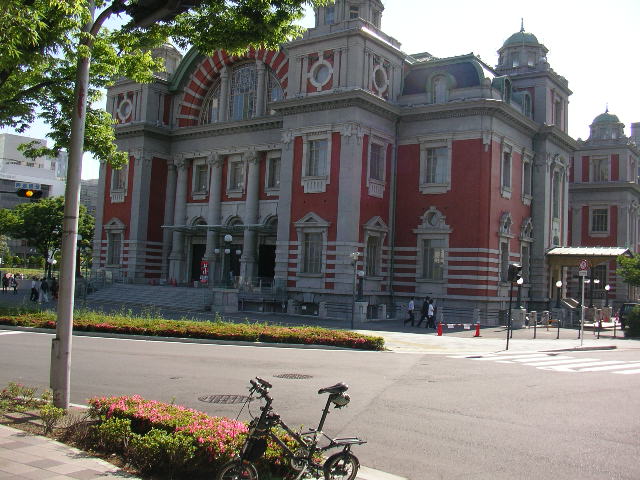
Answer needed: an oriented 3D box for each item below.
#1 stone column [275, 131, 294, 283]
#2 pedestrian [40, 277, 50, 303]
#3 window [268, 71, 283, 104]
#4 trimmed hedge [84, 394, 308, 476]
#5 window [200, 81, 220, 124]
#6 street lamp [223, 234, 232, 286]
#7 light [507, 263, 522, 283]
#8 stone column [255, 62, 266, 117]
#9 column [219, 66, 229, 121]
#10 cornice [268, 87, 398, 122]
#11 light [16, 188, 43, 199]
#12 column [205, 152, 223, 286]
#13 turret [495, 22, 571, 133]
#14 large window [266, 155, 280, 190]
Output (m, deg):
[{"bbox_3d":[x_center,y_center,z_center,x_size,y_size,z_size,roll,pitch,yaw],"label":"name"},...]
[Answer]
[{"bbox_3d":[-2.267,-2.167,47.233,1.100,10.550,0.850,0,-5,36],"label":"stone column"},{"bbox_3d":[-18.473,3.362,46.021,0.600,1.714,0.520,2,-4,7],"label":"pedestrian"},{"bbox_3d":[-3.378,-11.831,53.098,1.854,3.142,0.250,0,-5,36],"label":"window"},{"bbox_3d":[-1.378,2.121,7.270,2.600,0.510,0.950,0,-5,36],"label":"trimmed hedge"},{"bbox_3d":[-9.079,-11.500,57.384,2.361,3.678,0.300,0,-5,36],"label":"window"},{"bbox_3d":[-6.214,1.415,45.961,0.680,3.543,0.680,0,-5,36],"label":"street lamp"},{"bbox_3d":[7.262,1.251,25.495,0.400,0.740,0.380,0,-5,36],"label":"light"},{"bbox_3d":[-4.656,-11.876,53.857,0.660,4.469,0.660,3,-4,0],"label":"stone column"},{"bbox_3d":[-7.960,-12.018,56.560,0.620,4.600,0.620,3,-4,0],"label":"column"},{"bbox_3d":[1.002,-8.712,47.134,7.600,1.100,5.200,0,-5,36],"label":"cornice"},{"bbox_3d":[-14.423,-2.301,34.000,1.200,0.430,0.360,3,-4,-9],"label":"light"},{"bbox_3d":[-8.621,-1.754,55.284,1.040,10.687,1.040,3,-4,0],"label":"column"},{"bbox_3d":[15.553,-12.481,52.211,6.048,8.611,5.893,0,-5,36],"label":"turret"},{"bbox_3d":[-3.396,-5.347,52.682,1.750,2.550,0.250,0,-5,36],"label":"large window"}]

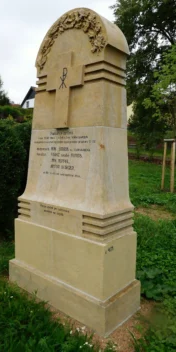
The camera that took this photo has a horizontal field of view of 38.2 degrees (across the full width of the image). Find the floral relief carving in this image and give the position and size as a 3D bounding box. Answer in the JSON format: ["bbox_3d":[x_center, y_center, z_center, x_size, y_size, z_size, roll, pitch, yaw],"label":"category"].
[{"bbox_3d":[-0.201,-1.286,2.379,0.880,0.460,0.085,5,7,40],"label":"floral relief carving"}]

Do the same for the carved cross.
[{"bbox_3d":[-0.220,-0.817,2.434,0.480,0.700,0.055,5,7,40],"label":"carved cross"}]

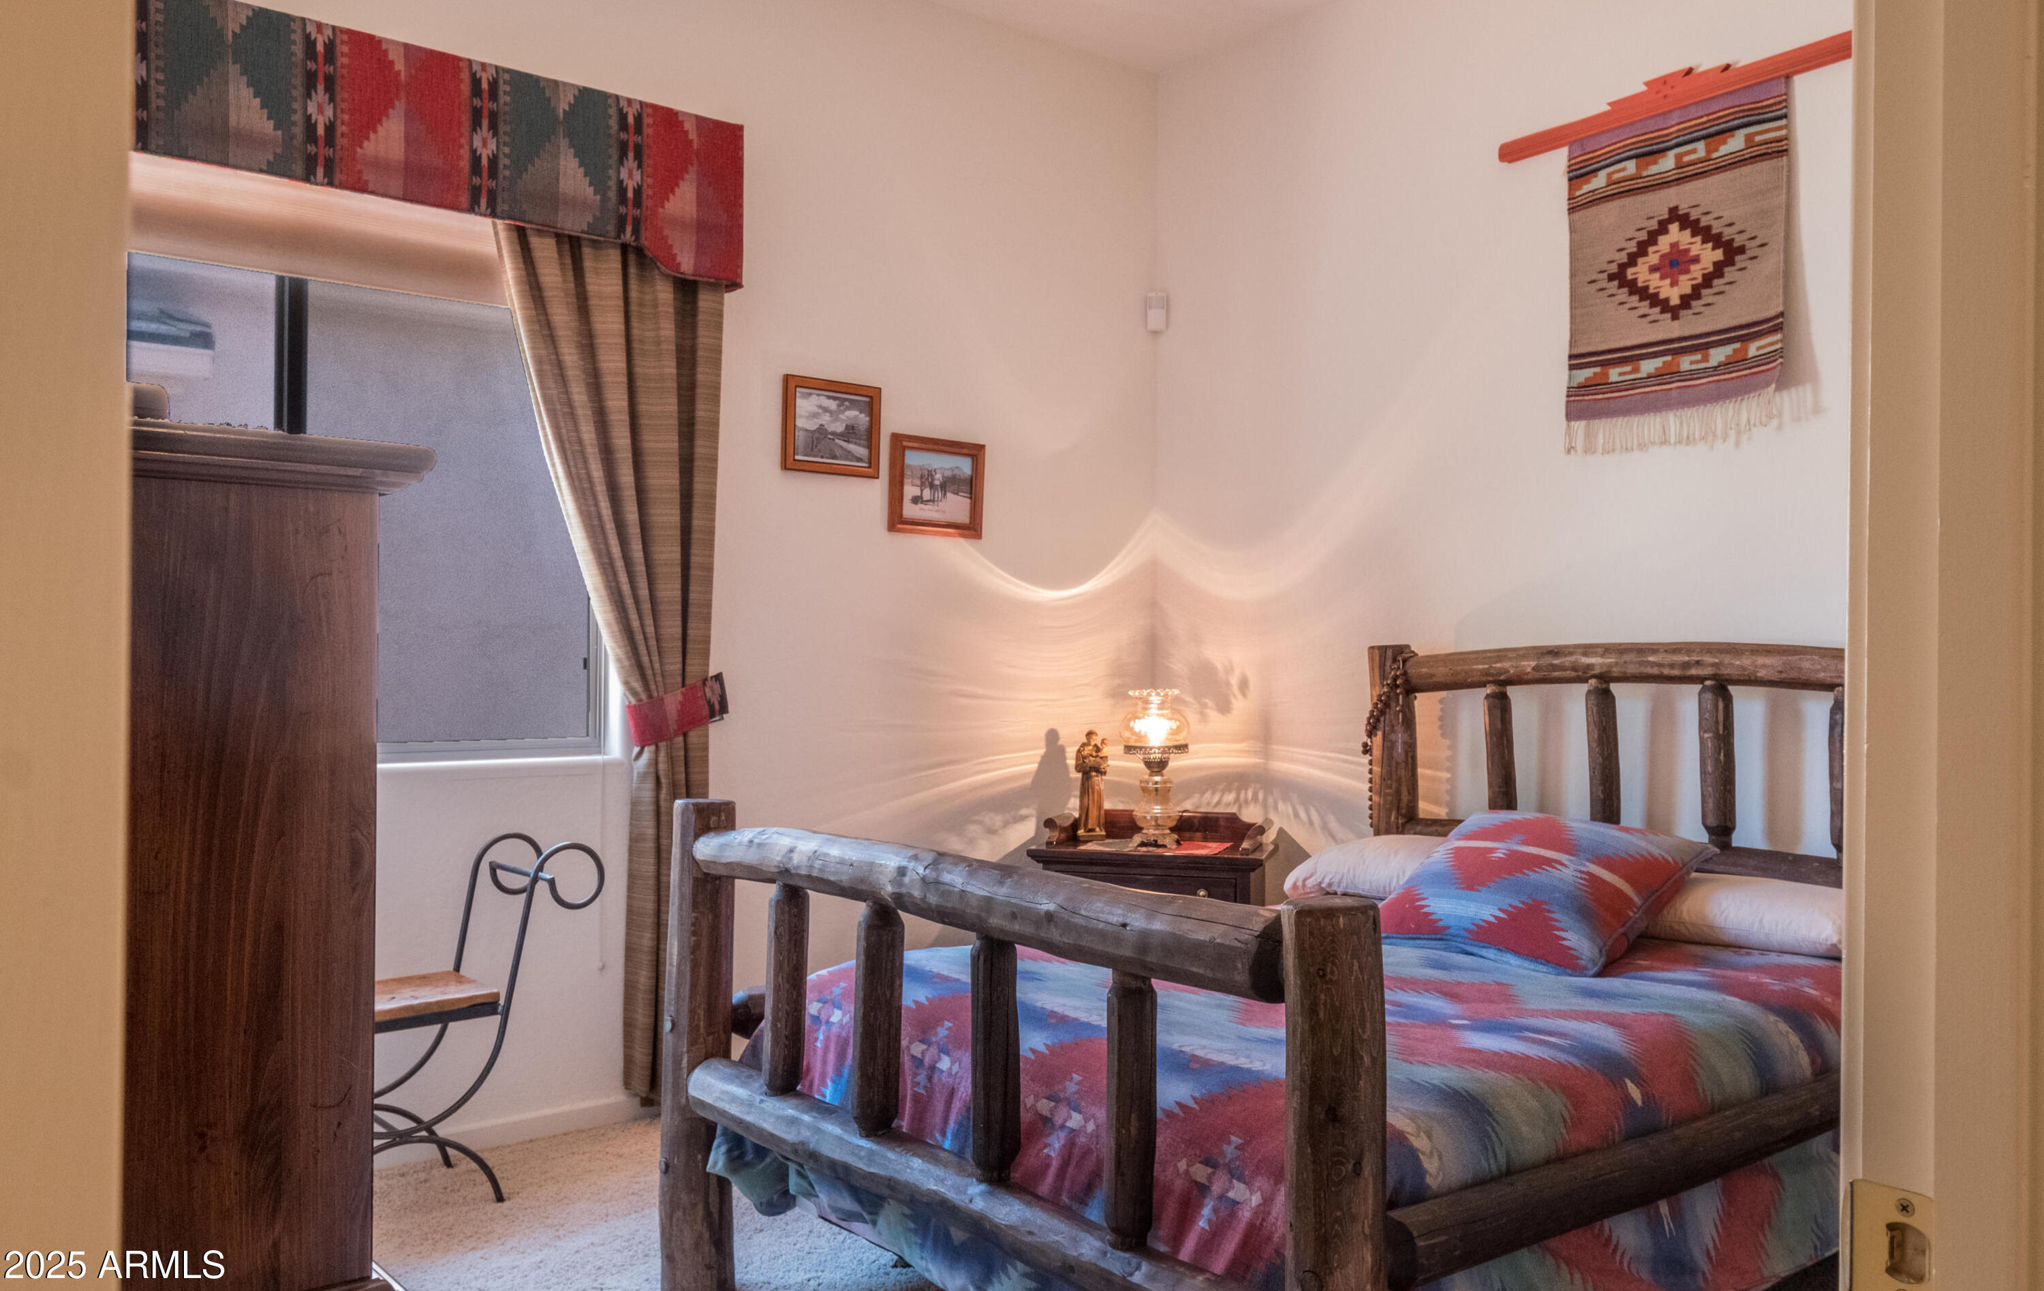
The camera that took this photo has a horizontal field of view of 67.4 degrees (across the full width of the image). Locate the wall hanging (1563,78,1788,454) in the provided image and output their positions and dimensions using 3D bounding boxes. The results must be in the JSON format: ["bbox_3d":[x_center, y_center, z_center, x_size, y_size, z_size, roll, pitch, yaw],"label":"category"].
[{"bbox_3d":[1.499,-0.863,3.534,0.030,0.777,0.523,1,0,-38],"label":"wall hanging"}]

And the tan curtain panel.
[{"bbox_3d":[-0.993,-0.047,3.712,0.582,2.294,0.110,1,0,-38],"label":"tan curtain panel"}]

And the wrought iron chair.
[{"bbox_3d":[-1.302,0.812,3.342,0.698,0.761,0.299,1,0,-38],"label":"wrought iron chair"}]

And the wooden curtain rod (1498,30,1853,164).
[{"bbox_3d":[1.499,-1.279,3.544,0.040,0.078,0.902,1,-1,-38],"label":"wooden curtain rod"}]

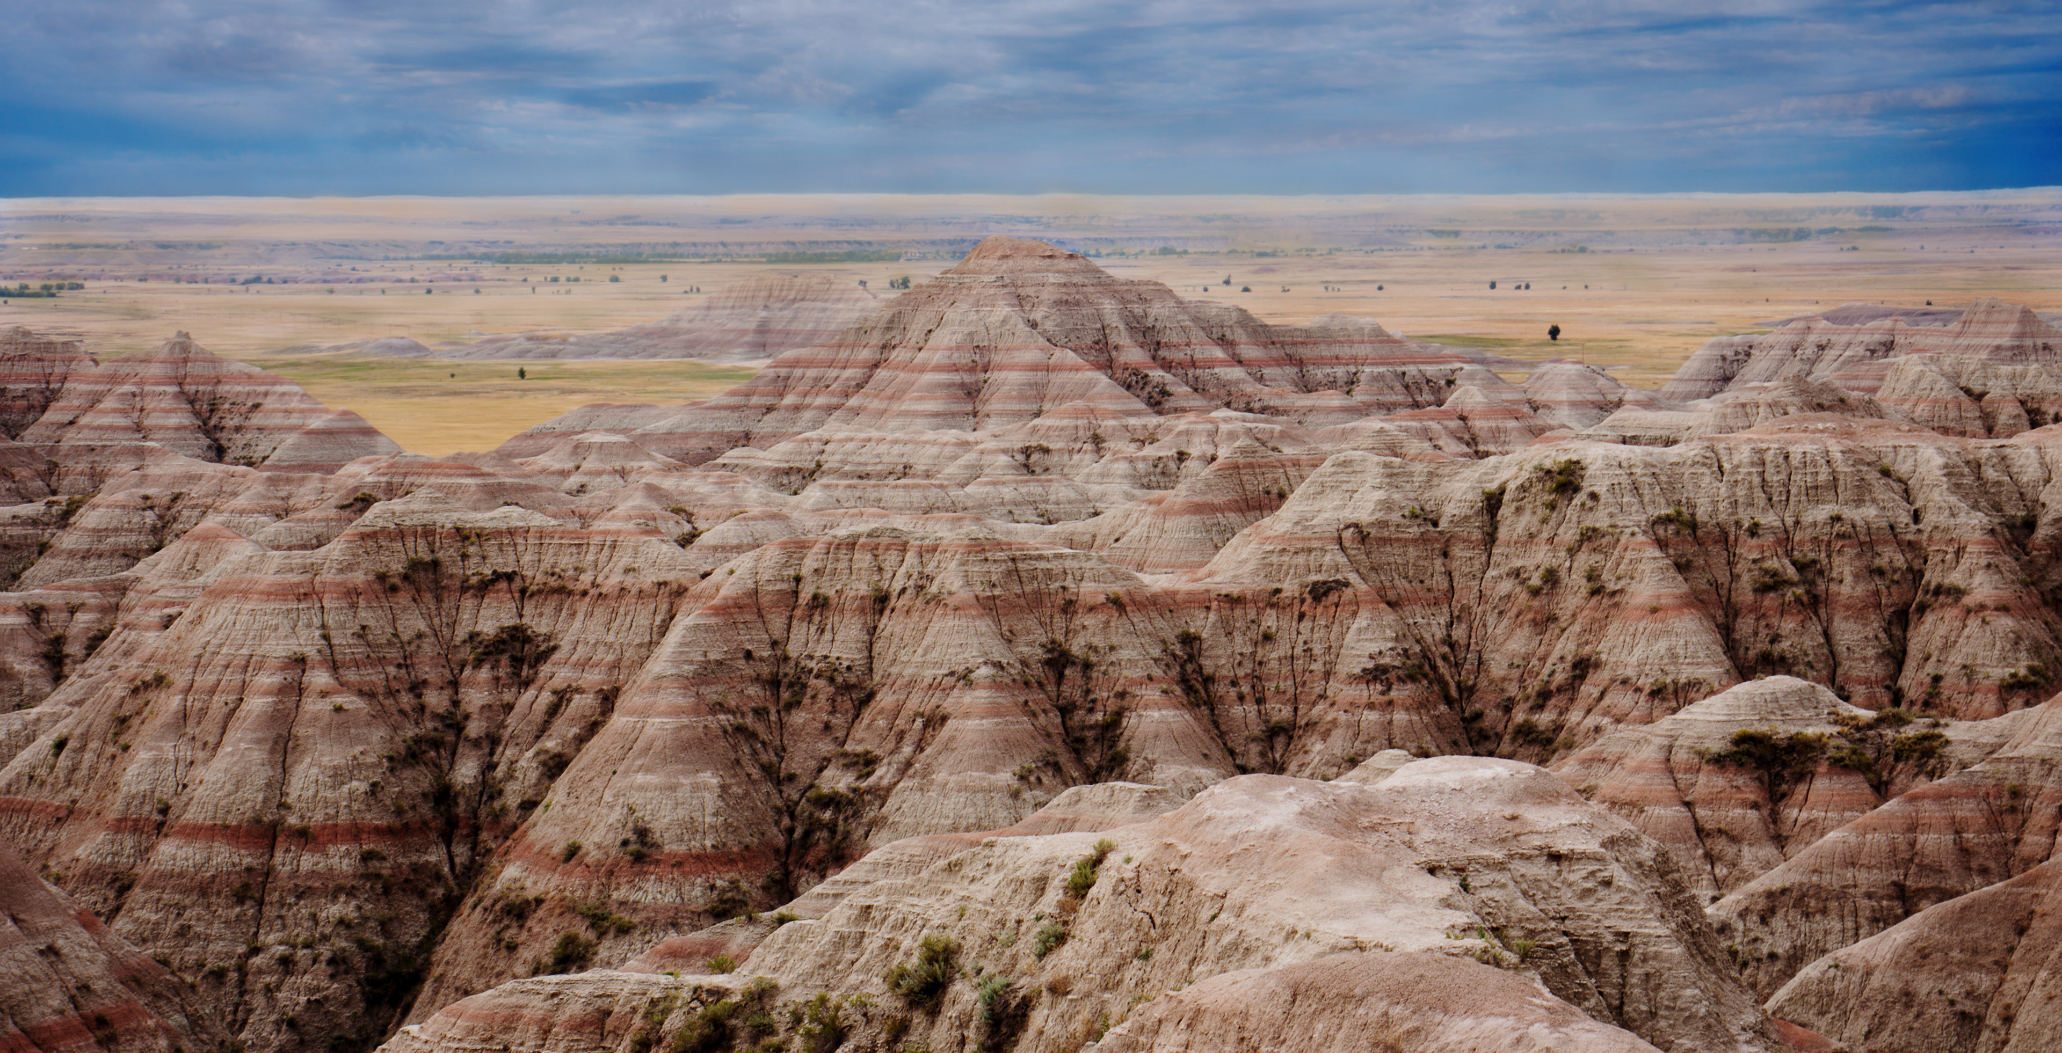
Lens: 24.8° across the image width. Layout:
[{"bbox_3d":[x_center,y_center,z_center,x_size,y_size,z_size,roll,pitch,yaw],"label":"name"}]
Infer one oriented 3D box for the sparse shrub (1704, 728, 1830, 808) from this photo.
[{"bbox_3d":[19.930,6.515,127.000,3.300,2.050,2.600,1,4,9],"label":"sparse shrub"}]

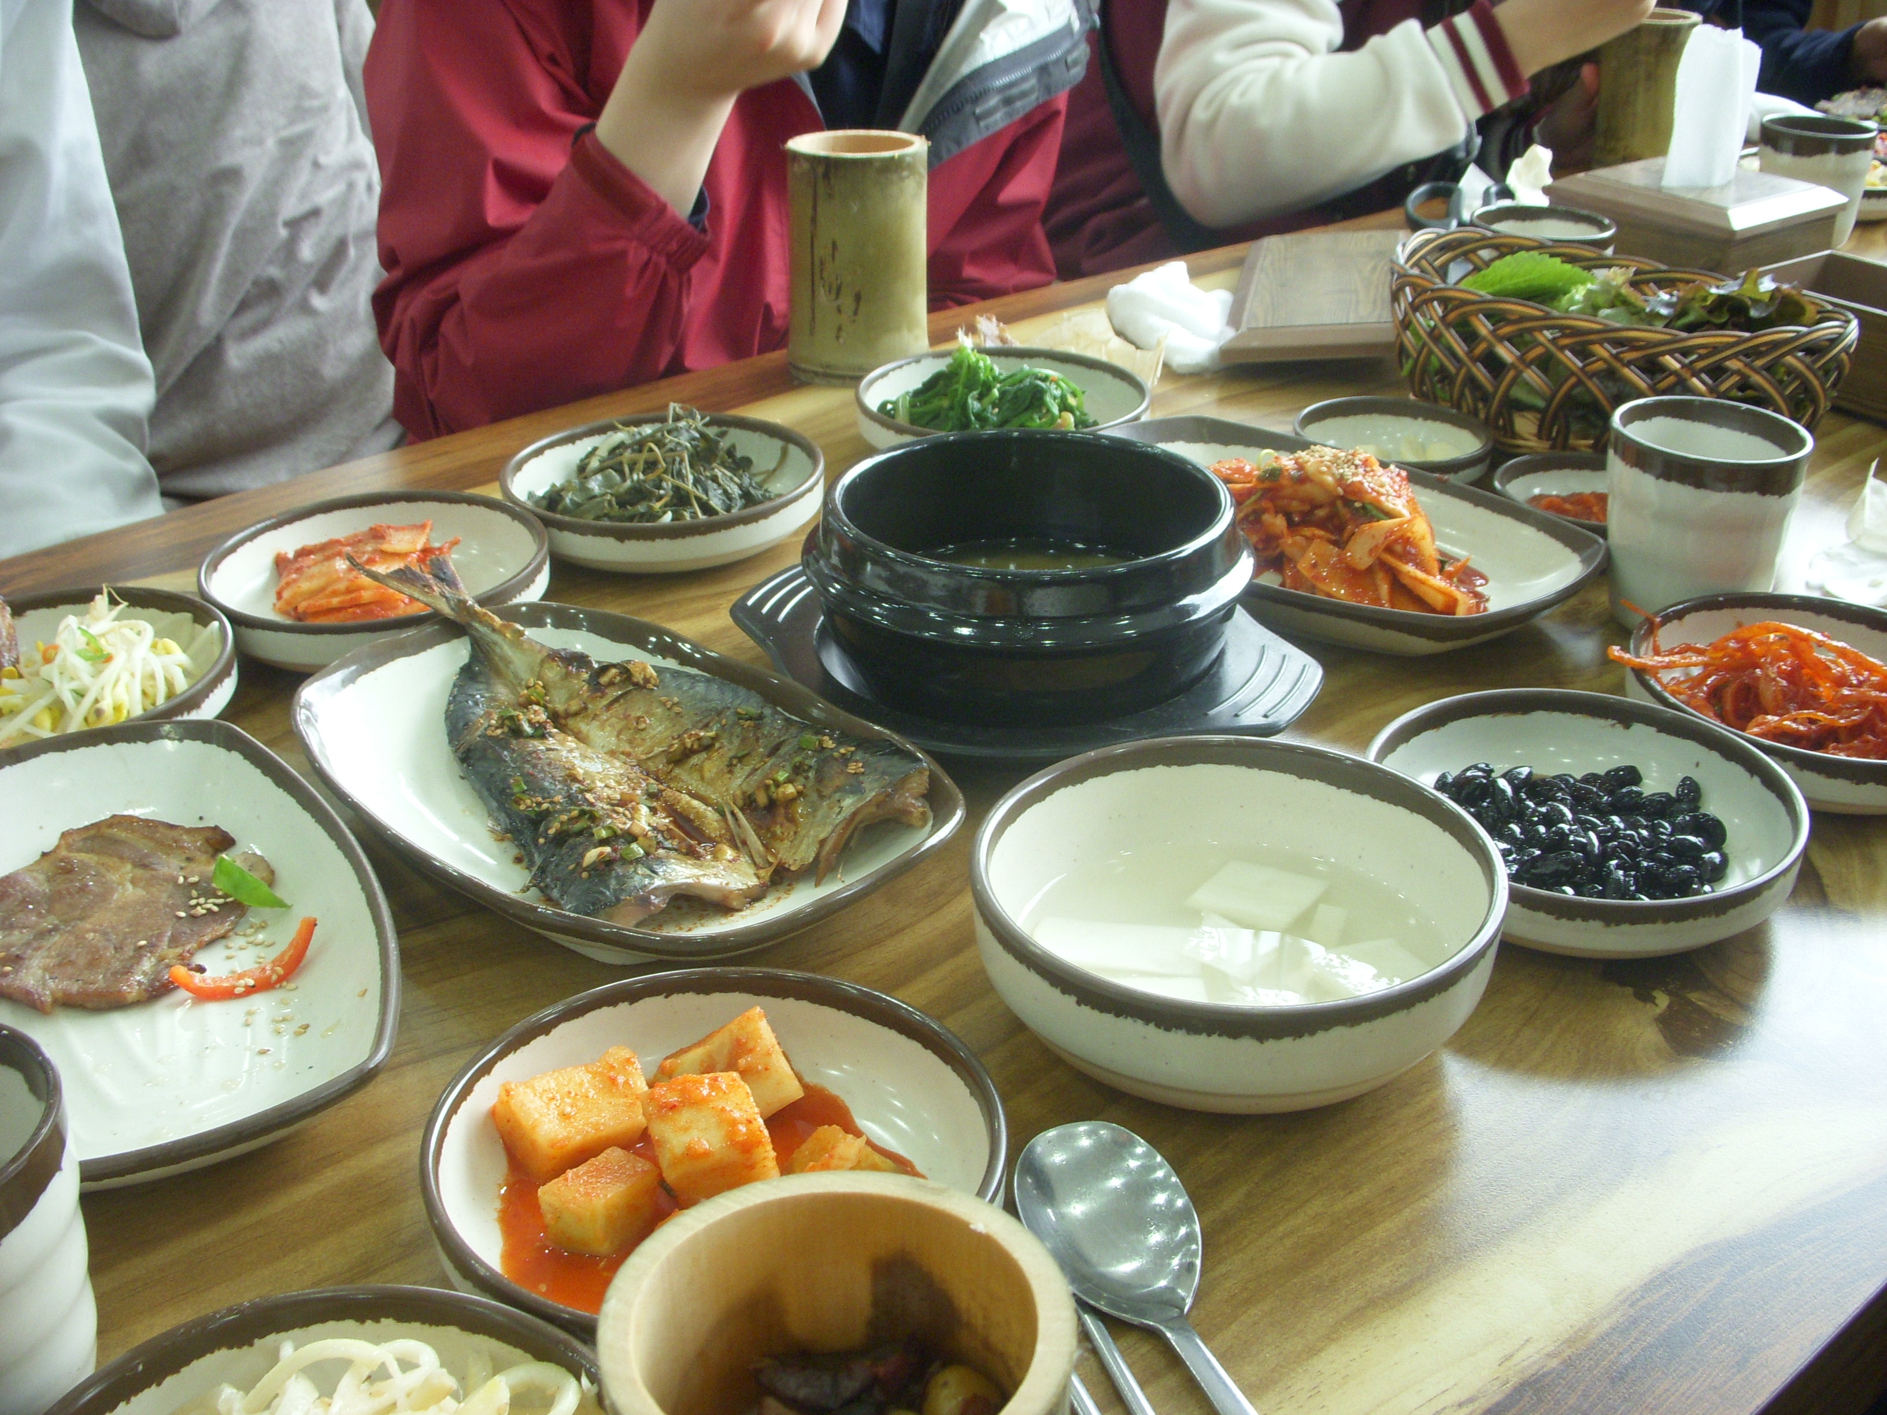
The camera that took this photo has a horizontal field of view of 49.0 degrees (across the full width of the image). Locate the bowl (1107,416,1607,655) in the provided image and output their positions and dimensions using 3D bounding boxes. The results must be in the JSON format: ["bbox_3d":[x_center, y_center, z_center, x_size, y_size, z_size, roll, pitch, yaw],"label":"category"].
[{"bbox_3d":[0.149,-0.071,0.886,0.255,0.031,0.151,22,35,37],"label":"bowl"}]

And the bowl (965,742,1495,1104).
[{"bbox_3d":[0.084,0.065,0.599,0.148,0.050,0.148,0,27,0],"label":"bowl"}]

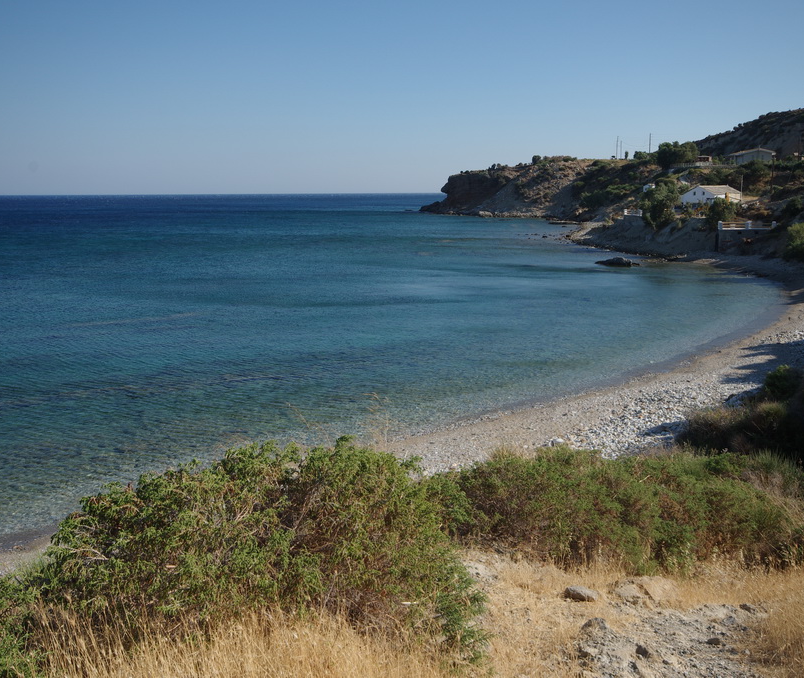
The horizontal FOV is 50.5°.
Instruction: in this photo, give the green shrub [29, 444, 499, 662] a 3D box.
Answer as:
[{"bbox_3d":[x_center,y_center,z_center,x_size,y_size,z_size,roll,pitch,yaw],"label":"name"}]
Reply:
[{"bbox_3d":[-0.808,1.227,5.300,2.606,1.070,1.750,0,10,0],"label":"green shrub"}]

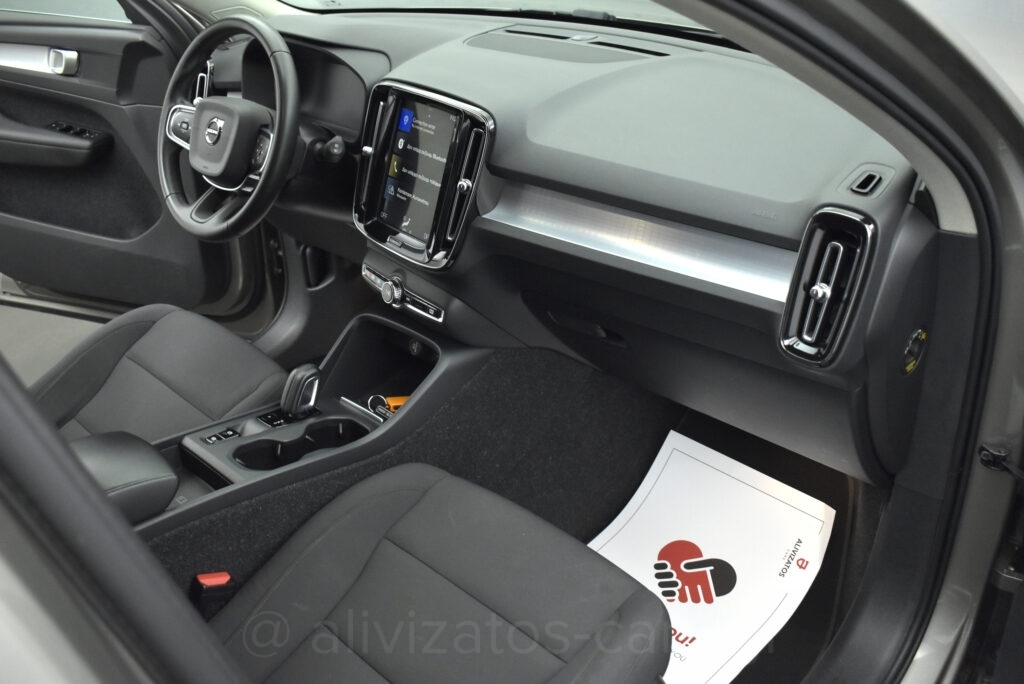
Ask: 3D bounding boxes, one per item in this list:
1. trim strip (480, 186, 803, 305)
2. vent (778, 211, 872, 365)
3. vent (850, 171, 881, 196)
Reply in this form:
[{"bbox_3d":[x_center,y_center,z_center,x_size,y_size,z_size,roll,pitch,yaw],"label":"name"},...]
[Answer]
[{"bbox_3d":[0.144,-0.138,1.197,0.465,0.066,0.045,23,12,38],"label":"trim strip"},{"bbox_3d":[0.341,-0.058,1.018,0.079,0.170,0.045,23,19,38],"label":"vent"},{"bbox_3d":[0.380,-0.172,1.010,0.023,0.016,0.044,23,65,38],"label":"vent"}]

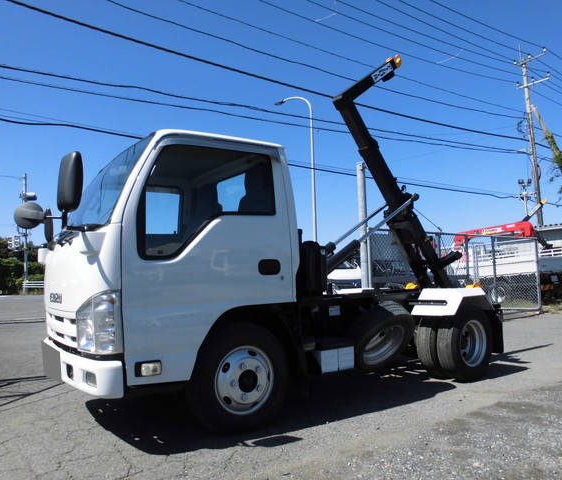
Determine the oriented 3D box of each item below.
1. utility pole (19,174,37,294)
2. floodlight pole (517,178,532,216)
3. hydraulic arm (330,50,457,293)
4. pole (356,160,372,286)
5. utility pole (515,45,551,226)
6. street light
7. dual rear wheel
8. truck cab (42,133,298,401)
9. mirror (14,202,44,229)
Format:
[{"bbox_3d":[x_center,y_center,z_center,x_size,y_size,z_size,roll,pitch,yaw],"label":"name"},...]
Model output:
[{"bbox_3d":[-15.889,-0.374,30.000,0.800,7.550,0.450,-2,-5,0],"label":"utility pole"},{"bbox_3d":[16.840,-0.387,32.649,0.950,7.640,0.450,-4,-6,23],"label":"floodlight pole"},{"bbox_3d":[1.327,-0.788,5.387,2.050,2.680,0.600,2,-6,-36],"label":"hydraulic arm"},{"bbox_3d":[1.616,0.071,9.271,0.150,3.190,0.150,-2,-5,0],"label":"pole"},{"bbox_3d":[11.366,-3.085,21.062,1.900,10.820,0.500,-6,-6,43],"label":"utility pole"},{"bbox_3d":[0.893,-1.821,20.642,1.900,8.840,0.300,-3,-5,12],"label":"street light"},{"bbox_3d":[1.697,0.983,4.682,0.690,0.690,0.420,2,-6,-36],"label":"dual rear wheel"},{"bbox_3d":[-0.959,0.146,3.620,1.540,1.620,1.700,2,-6,-36],"label":"truck cab"},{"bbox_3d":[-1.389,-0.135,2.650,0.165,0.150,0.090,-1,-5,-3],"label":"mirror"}]

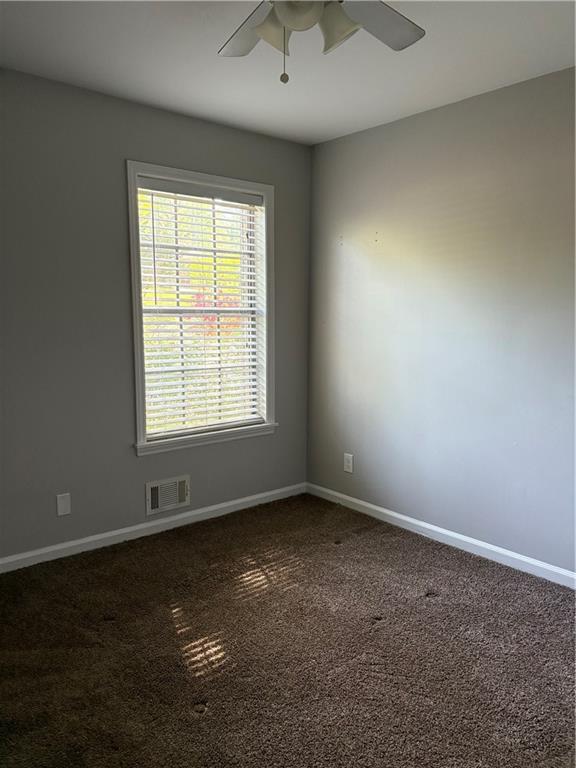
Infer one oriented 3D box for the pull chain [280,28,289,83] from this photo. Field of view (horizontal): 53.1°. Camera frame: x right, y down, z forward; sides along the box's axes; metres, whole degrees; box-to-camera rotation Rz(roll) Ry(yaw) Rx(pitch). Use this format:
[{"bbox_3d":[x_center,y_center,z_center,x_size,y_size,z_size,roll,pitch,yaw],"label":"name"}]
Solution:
[{"bbox_3d":[-0.008,-0.843,1.483,0.021,0.139,0.021,0,7,0],"label":"pull chain"}]

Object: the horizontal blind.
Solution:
[{"bbox_3d":[-0.505,-0.421,3.566,0.887,1.427,0.057,-6,10,-40],"label":"horizontal blind"}]

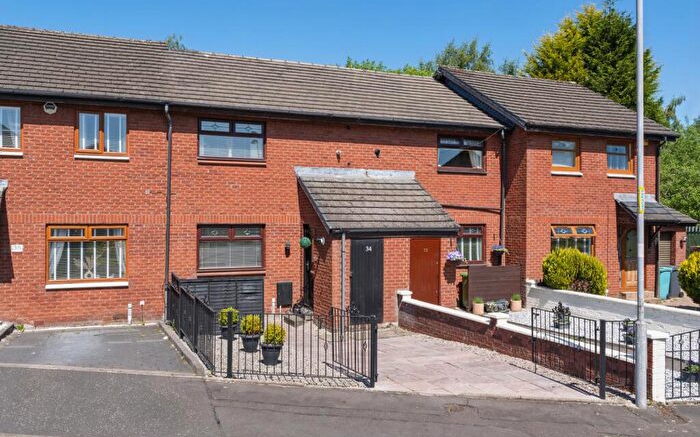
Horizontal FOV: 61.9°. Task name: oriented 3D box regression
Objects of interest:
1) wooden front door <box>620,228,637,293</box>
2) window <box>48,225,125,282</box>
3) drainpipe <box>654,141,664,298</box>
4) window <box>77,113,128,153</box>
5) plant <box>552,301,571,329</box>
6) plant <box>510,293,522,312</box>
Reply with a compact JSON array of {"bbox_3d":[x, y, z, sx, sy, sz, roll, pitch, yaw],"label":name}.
[{"bbox_3d":[9.086,1.312,18.717,0.983,2.047,0.090,0,0,-22],"label":"wooden front door"},{"bbox_3d":[-5.959,0.814,13.296,1.705,1.332,0.120,0,-1,-23],"label":"window"},{"bbox_3d":[10.165,-0.008,18.987,0.090,5.160,0.300,0,-1,-23],"label":"drainpipe"},{"bbox_3d":[-5.697,-1.981,13.438,1.113,1.015,0.120,0,-1,-23],"label":"window"},{"bbox_3d":[4.332,1.968,11.930,0.370,0.530,0.360,0,-1,-23],"label":"plant"},{"bbox_3d":[3.981,2.015,13.945,0.270,0.400,0.270,0,-1,-23],"label":"plant"}]

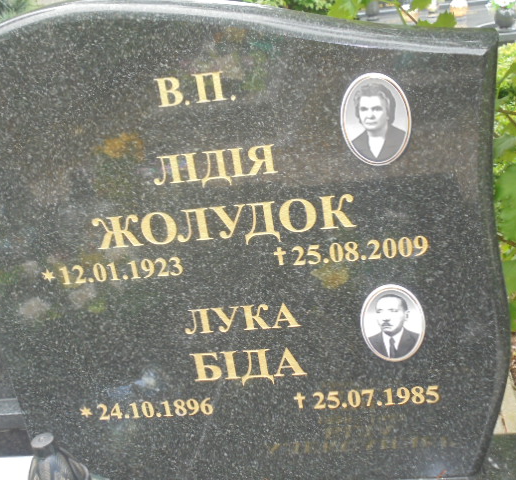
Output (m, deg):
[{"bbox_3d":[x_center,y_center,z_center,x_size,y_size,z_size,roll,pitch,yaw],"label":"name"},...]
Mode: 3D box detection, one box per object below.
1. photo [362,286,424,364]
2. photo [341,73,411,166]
[{"bbox_3d":[0.186,0.116,1.100,0.090,0.120,0.012,-5,20,9],"label":"photo"},{"bbox_3d":[0.148,-0.150,1.000,0.090,0.120,0.012,-5,20,9],"label":"photo"}]

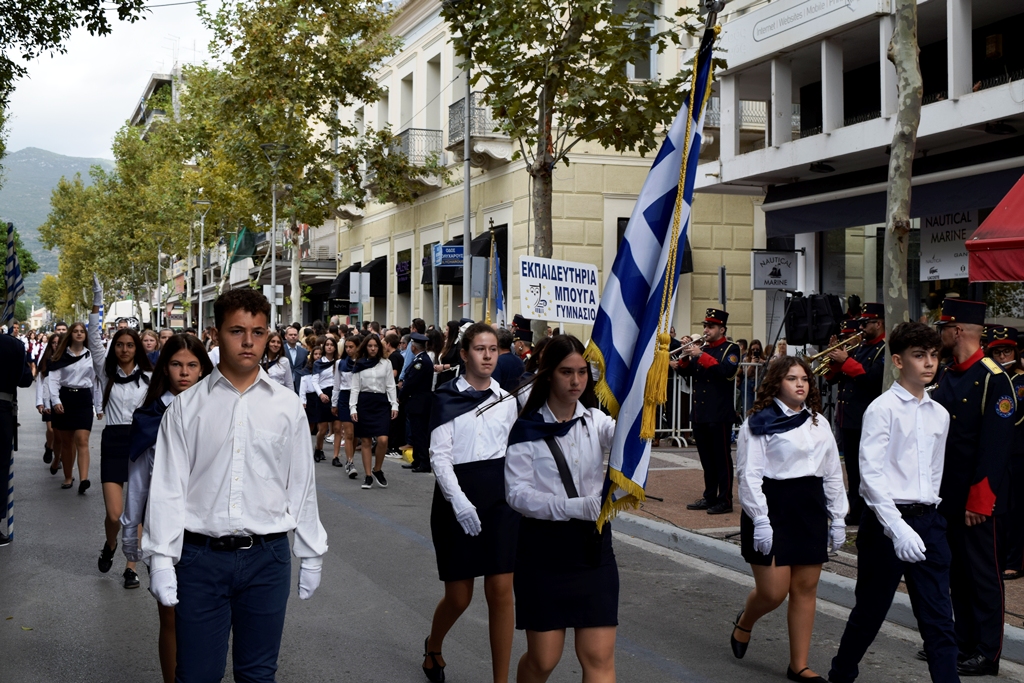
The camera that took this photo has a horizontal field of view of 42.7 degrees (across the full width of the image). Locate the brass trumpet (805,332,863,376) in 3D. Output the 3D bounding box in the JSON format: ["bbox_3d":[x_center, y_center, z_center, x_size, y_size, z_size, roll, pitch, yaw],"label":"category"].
[{"bbox_3d":[2.633,0.098,10.650,0.520,0.180,0.130,-25,3,-9],"label":"brass trumpet"}]

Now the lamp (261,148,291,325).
[{"bbox_3d":[-5.173,-1.425,28.500,0.660,5.800,0.660,0,0,-21],"label":"lamp"}]

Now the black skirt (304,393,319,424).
[{"bbox_3d":[-2.542,0.876,17.100,0.340,0.420,0.260,1,-1,-21],"label":"black skirt"}]

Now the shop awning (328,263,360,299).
[{"bbox_3d":[-3.945,-1.445,31.000,0.620,0.880,1.100,0,0,-21],"label":"shop awning"}]

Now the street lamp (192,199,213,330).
[{"bbox_3d":[-9.934,-1.520,42.000,0.660,6.000,0.660,1,-1,-21],"label":"street lamp"}]

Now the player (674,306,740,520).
[{"bbox_3d":[1.787,0.632,11.900,0.480,1.860,0.520,1,-1,-23],"label":"player"}]

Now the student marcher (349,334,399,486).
[{"bbox_3d":[-1.471,0.733,13.900,0.500,1.640,0.450,0,0,-19],"label":"student marcher"}]

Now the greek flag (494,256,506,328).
[{"bbox_3d":[-0.130,-0.589,15.400,0.200,1.150,0.200,1,-1,-21],"label":"greek flag"}]

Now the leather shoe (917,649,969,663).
[{"bbox_3d":[2.171,1.575,6.600,0.290,0.095,0.110,0,0,-9],"label":"leather shoe"}]

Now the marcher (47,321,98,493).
[{"bbox_3d":[-4.434,0.661,13.200,0.500,1.700,0.500,0,0,-19],"label":"marcher"}]

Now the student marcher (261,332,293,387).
[{"bbox_3d":[-2.628,0.725,14.600,0.460,1.650,0.360,1,-1,-21],"label":"student marcher"}]

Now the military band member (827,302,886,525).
[{"bbox_3d":[2.880,0.592,10.750,0.580,1.820,0.520,0,0,-21],"label":"military band member"}]

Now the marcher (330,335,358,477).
[{"bbox_3d":[-1.862,0.740,14.900,0.450,1.630,0.420,1,-1,-21],"label":"marcher"}]

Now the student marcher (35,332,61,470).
[{"bbox_3d":[-5.501,0.714,15.700,0.470,1.650,0.420,1,-1,-21],"label":"student marcher"}]

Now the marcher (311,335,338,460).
[{"bbox_3d":[-2.423,0.760,17.000,0.470,1.620,0.450,0,0,-19],"label":"marcher"}]

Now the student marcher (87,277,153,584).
[{"bbox_3d":[-2.530,0.588,8.500,0.500,2.000,0.550,0,0,-16],"label":"student marcher"}]

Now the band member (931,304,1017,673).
[{"bbox_3d":[2.263,0.708,6.500,0.420,1.840,0.520,0,0,-16],"label":"band member"}]

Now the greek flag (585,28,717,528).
[{"bbox_3d":[0.432,-0.227,4.300,0.310,1.640,0.270,10,9,6],"label":"greek flag"}]

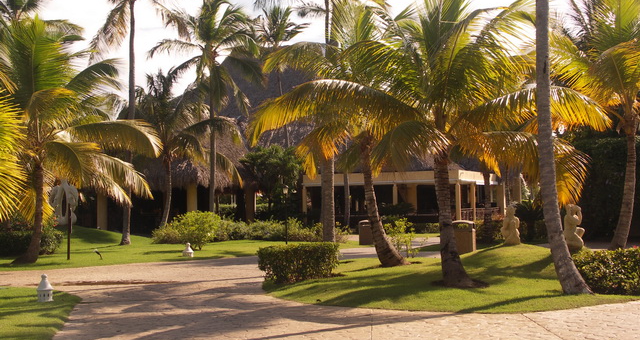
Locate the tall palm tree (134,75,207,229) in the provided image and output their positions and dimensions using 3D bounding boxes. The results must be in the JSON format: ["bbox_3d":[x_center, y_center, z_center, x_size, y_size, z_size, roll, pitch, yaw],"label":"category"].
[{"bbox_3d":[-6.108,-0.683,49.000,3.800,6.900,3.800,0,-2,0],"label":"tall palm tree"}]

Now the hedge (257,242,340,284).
[{"bbox_3d":[-0.440,1.892,24.200,1.650,0.770,1.150,0,-2,0],"label":"hedge"}]

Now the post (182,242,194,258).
[{"bbox_3d":[-3.445,2.117,31.000,0.300,0.420,0.300,0,-2,0],"label":"post"}]

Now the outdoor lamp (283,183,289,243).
[{"bbox_3d":[-1.330,1.749,46.000,0.240,2.350,0.240,0,-2,0],"label":"outdoor lamp"}]

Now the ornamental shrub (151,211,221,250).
[{"bbox_3d":[-4.344,1.968,38.500,2.200,1.300,1.900,0,-2,0],"label":"ornamental shrub"}]

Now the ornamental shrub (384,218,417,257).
[{"bbox_3d":[2.342,1.939,34.000,0.980,1.120,0.950,0,-2,0],"label":"ornamental shrub"}]

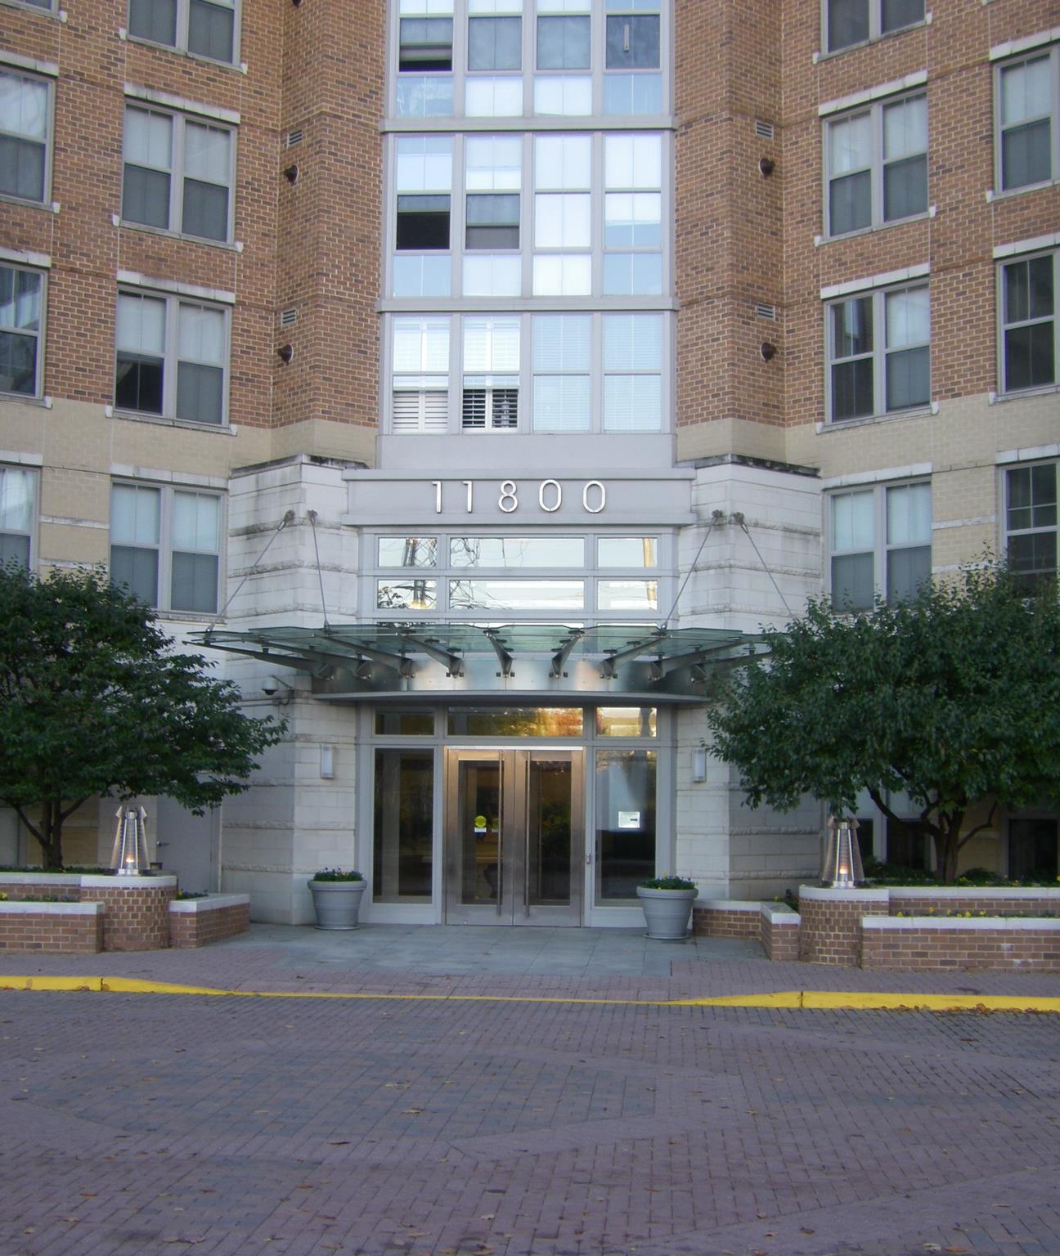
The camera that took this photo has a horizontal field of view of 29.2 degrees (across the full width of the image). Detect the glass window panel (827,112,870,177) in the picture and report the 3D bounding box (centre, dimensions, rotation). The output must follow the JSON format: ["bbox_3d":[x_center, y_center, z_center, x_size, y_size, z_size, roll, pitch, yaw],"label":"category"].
[{"bbox_3d":[4.588,-6.924,29.165,0.060,0.839,0.777,5,-7,-42],"label":"glass window panel"}]

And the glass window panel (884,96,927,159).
[{"bbox_3d":[5.220,-6.929,28.264,0.060,0.852,0.744,5,-7,-41],"label":"glass window panel"}]

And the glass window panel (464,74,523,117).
[{"bbox_3d":[-0.520,-7.815,29.870,0.840,0.611,0.060,0,-5,4],"label":"glass window panel"}]

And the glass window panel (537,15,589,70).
[{"bbox_3d":[0.495,-8.770,30.468,0.776,0.851,0.060,0,-5,4],"label":"glass window panel"}]

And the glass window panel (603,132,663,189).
[{"bbox_3d":[1.500,-6.878,29.877,0.865,0.830,0.060,0,-5,4],"label":"glass window panel"}]

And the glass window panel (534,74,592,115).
[{"bbox_3d":[0.498,-7.876,30.052,0.843,0.618,0.060,0,-5,4],"label":"glass window panel"}]

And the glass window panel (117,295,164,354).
[{"bbox_3d":[-5.489,-4.289,28.651,0.775,0.790,0.050,5,-7,-41],"label":"glass window panel"}]

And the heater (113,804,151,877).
[{"bbox_3d":[-4.625,2.465,23.591,0.456,0.824,0.456,0,-5,4],"label":"heater"}]

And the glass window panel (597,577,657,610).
[{"bbox_3d":[1.395,-0.489,29.177,0.851,0.470,0.060,0,-5,4],"label":"glass window panel"}]

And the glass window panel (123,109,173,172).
[{"bbox_3d":[-5.395,-6.938,28.781,0.774,0.834,0.060,5,-7,-40],"label":"glass window panel"}]

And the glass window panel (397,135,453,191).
[{"bbox_3d":[-1.549,-6.875,30.072,0.837,0.855,0.060,0,-5,4],"label":"glass window panel"}]

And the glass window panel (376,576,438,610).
[{"bbox_3d":[-1.756,-0.487,29.083,0.876,0.471,0.060,0,-5,4],"label":"glass window panel"}]

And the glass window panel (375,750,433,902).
[{"bbox_3d":[-1.759,2.749,28.309,0.844,2.159,0.060,0,-5,4],"label":"glass window panel"}]

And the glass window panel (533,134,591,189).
[{"bbox_3d":[0.472,-6.874,29.942,0.849,0.831,0.060,0,-5,4],"label":"glass window panel"}]

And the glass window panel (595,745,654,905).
[{"bbox_3d":[1.329,2.741,28.093,0.813,2.133,0.060,0,-5,4],"label":"glass window panel"}]

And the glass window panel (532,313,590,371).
[{"bbox_3d":[0.471,-4.289,30.480,0.857,0.873,0.060,0,-5,4],"label":"glass window panel"}]

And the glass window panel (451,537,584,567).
[{"bbox_3d":[-0.193,-1.064,28.492,1.913,0.425,0.050,0,-5,4],"label":"glass window panel"}]

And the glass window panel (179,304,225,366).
[{"bbox_3d":[-4.736,-4.236,29.304,0.760,0.790,0.050,5,-7,-41],"label":"glass window panel"}]

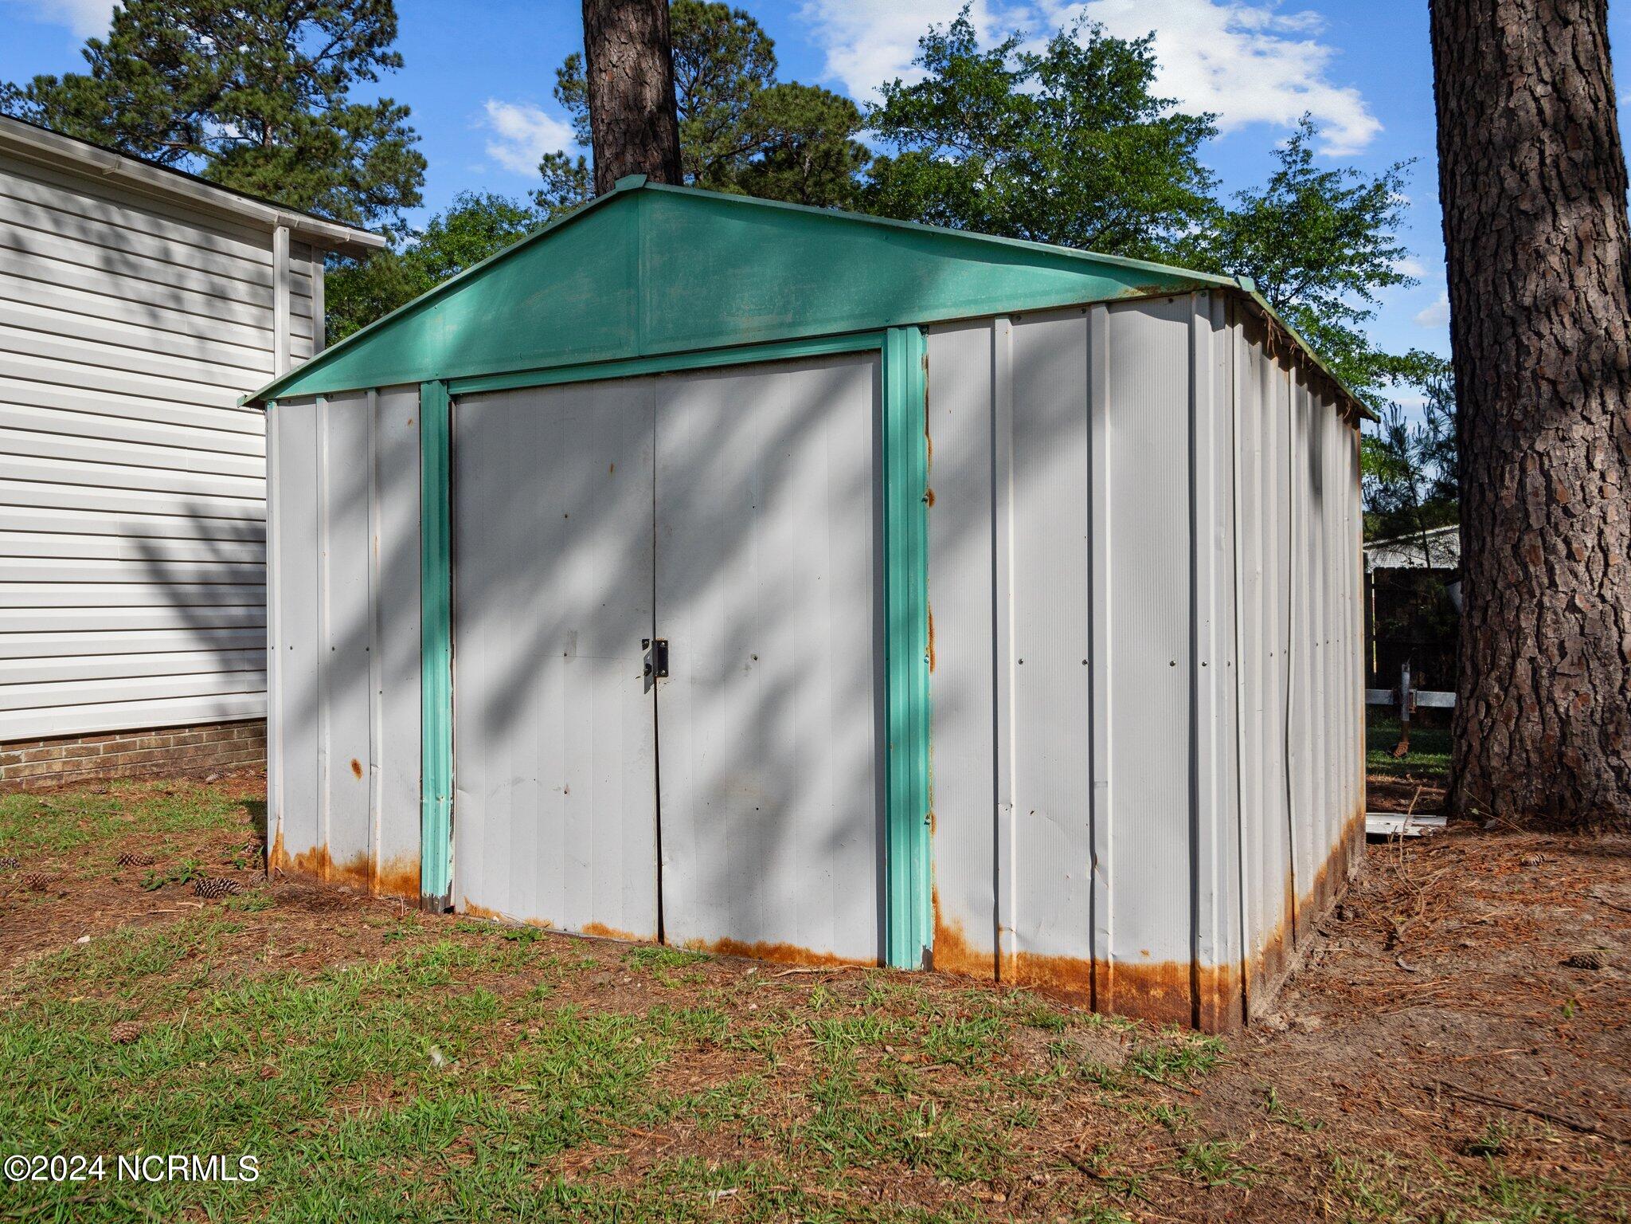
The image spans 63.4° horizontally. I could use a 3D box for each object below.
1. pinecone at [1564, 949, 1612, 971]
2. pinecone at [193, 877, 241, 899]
[{"bbox_3d":[1.912,0.863,3.275,0.105,0.050,0.055,0,1,14],"label":"pinecone"},{"bbox_3d":[-1.837,0.845,4.051,0.135,0.060,0.065,0,1,-6],"label":"pinecone"}]

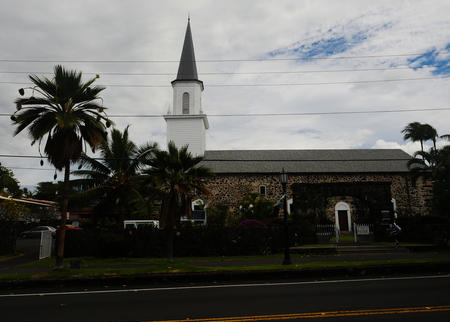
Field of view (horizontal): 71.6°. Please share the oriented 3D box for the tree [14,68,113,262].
[{"bbox_3d":[-6.750,-0.072,12.726,4.100,8.220,4.000,0,-10,0],"label":"tree"}]

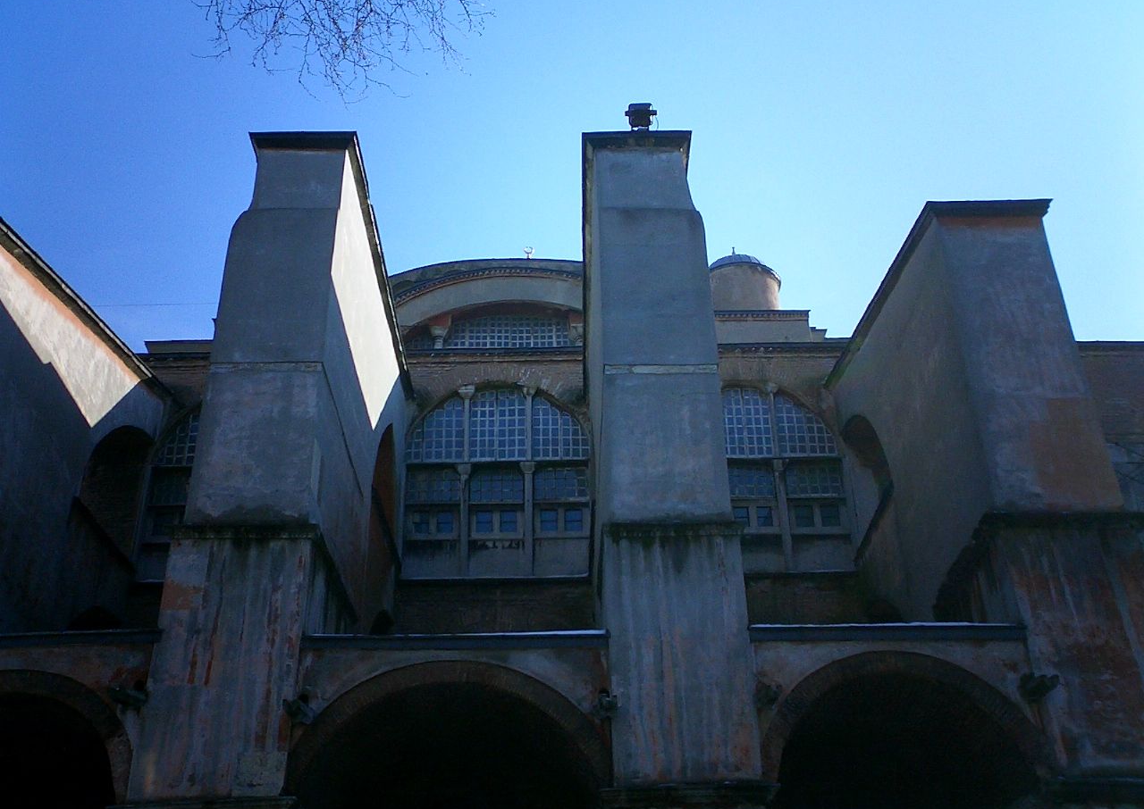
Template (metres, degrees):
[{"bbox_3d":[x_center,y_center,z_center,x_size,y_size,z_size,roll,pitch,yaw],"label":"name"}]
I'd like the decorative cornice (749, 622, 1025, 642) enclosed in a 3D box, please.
[{"bbox_3d":[4.844,3.605,19.010,4.253,0.245,0.400,-1,-30,0],"label":"decorative cornice"}]

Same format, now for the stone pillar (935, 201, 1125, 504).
[{"bbox_3d":[7.881,-0.603,22.273,2.042,6.469,2.000,-1,-30,0],"label":"stone pillar"}]

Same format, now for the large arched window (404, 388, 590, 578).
[{"bbox_3d":[-1.905,1.944,31.374,4.721,5.451,0.500,-1,-30,0],"label":"large arched window"}]

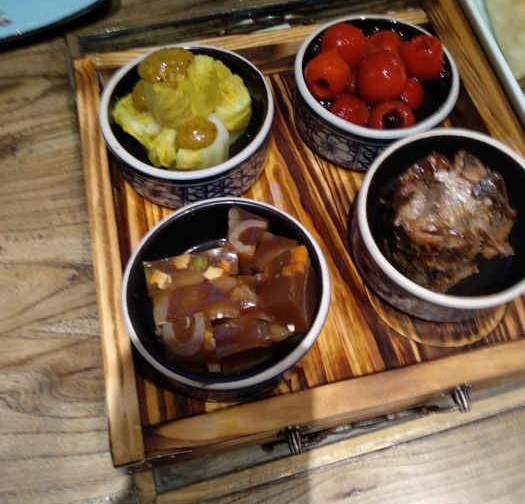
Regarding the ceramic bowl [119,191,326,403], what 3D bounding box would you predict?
[{"bbox_3d":[-0.019,0.026,0.288,0.106,0.041,0.106,0,65,0],"label":"ceramic bowl"}]

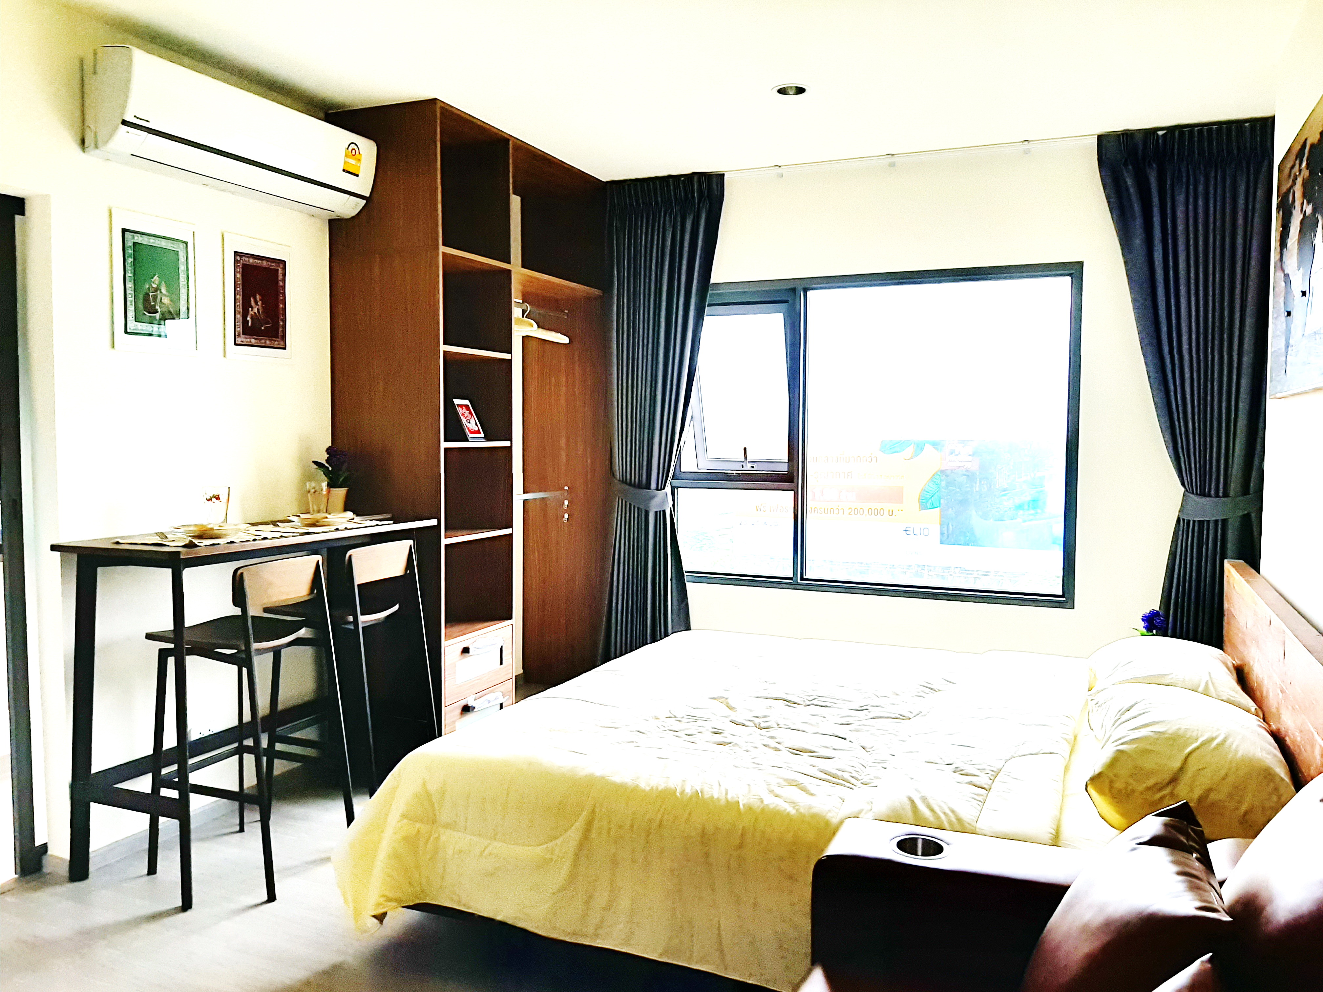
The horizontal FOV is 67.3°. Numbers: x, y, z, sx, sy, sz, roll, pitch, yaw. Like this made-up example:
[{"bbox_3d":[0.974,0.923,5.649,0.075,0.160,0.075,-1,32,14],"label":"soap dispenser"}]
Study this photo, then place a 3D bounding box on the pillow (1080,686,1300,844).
[{"bbox_3d":[1.219,0.596,2.319,0.422,0.194,0.693,2,4,24],"label":"pillow"}]

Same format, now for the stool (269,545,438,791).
[{"bbox_3d":[-1.112,0.658,3.560,0.519,0.988,0.388,2,4,24],"label":"stool"}]

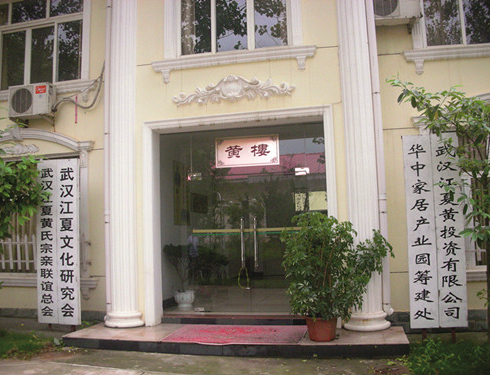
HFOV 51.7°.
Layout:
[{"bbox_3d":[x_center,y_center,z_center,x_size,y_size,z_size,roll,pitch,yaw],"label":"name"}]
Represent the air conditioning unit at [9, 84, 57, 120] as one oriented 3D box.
[{"bbox_3d":[-3.693,-1.485,8.781,0.766,0.569,0.290,-3,-5,12],"label":"air conditioning unit"}]

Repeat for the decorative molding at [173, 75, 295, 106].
[{"bbox_3d":[-0.209,-1.606,8.147,2.022,0.438,0.080,-3,-5,12],"label":"decorative molding"}]

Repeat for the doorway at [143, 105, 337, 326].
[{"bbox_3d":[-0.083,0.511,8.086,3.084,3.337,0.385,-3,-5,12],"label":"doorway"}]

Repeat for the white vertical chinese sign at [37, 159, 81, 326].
[{"bbox_3d":[-3.146,0.913,8.558,0.801,2.772,0.050,-3,-5,12],"label":"white vertical chinese sign"}]

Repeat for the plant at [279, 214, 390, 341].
[{"bbox_3d":[1.216,1.171,6.703,1.425,1.701,1.100,-3,-5,12],"label":"plant"}]

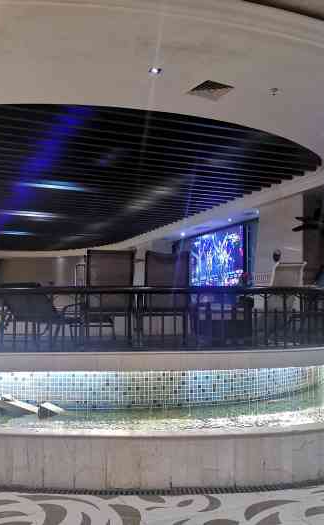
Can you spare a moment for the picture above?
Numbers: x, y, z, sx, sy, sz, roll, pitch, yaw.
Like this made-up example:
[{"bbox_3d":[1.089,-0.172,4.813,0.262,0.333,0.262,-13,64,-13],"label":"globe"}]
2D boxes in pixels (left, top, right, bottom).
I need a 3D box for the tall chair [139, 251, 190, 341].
[{"bbox_3d":[0.020,0.456,6.635,0.600,1.120,0.740,1,-5,-9],"label":"tall chair"}]

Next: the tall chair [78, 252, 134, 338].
[{"bbox_3d":[-0.660,0.446,6.505,0.600,1.120,0.740,1,-5,-9],"label":"tall chair"}]

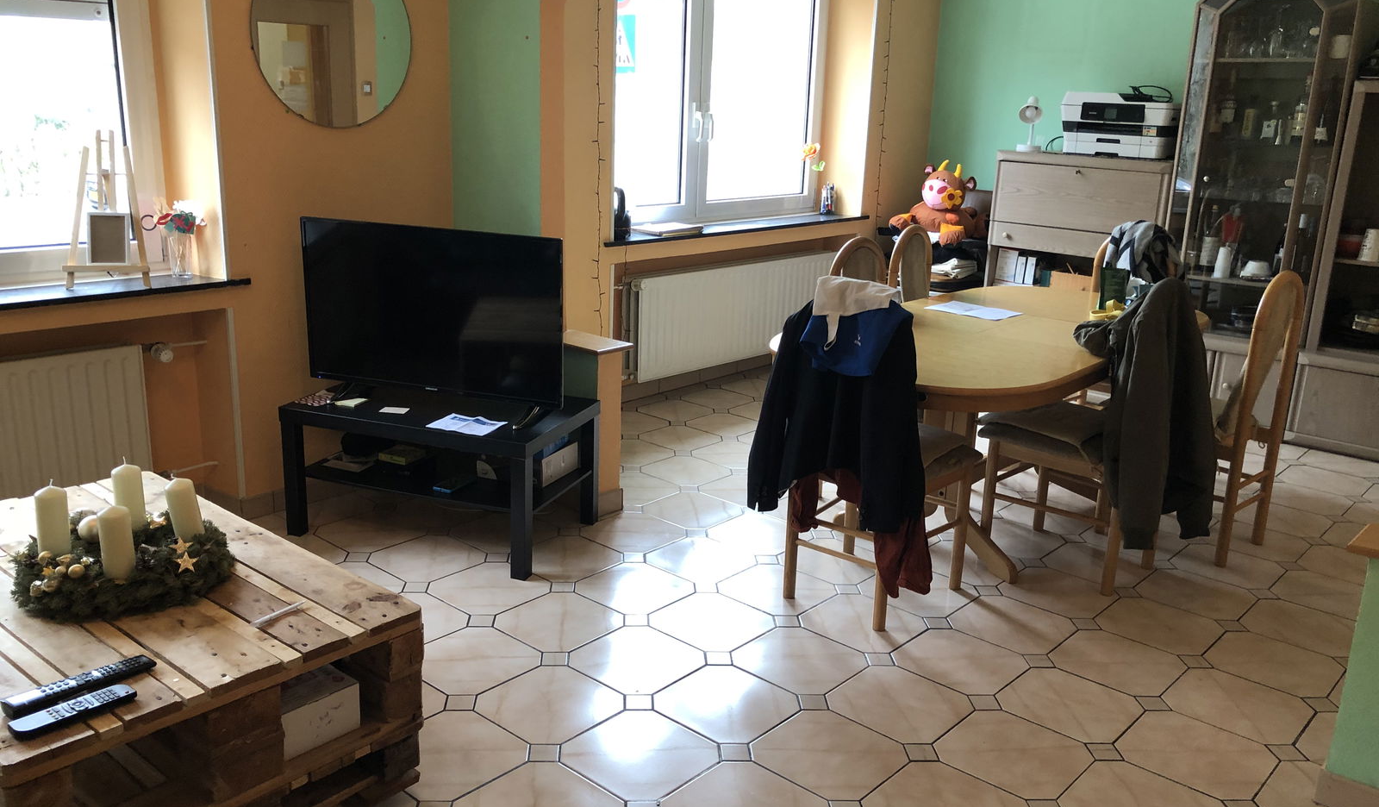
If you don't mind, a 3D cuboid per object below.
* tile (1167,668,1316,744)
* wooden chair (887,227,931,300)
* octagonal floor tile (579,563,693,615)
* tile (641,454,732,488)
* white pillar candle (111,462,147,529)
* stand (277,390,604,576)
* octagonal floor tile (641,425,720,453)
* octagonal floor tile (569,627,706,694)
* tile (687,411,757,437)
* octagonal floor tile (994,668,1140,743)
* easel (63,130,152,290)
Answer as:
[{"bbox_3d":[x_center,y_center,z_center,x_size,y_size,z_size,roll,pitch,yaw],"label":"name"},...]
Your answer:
[{"bbox_3d":[1.438,0.788,2.923,0.312,0.010,0.312,15,20,39],"label":"tile"},{"bbox_3d":[1.106,-0.204,4.568,0.500,1.000,0.440,13,19,35],"label":"wooden chair"},{"bbox_3d":[-0.168,0.580,3.470,0.310,0.010,0.310,16,21,40],"label":"octagonal floor tile"},{"bbox_3d":[-0.012,0.282,4.576,0.313,0.010,0.313,15,20,39],"label":"tile"},{"bbox_3d":[-1.271,0.216,2.547,0.062,0.145,0.062,-8,19,-27],"label":"white pillar candle"},{"bbox_3d":[-0.837,0.220,3.833,0.900,0.450,0.550,7,16,18],"label":"stand"},{"bbox_3d":[-0.038,0.158,4.965,0.310,0.010,0.310,16,21,40],"label":"octagonal floor tile"},{"bbox_3d":[-0.142,0.697,3.039,0.312,0.010,0.312,15,20,39],"label":"octagonal floor tile"},{"bbox_3d":[0.174,0.100,5.247,0.315,0.010,0.315,15,20,39],"label":"tile"},{"bbox_3d":[0.988,0.783,2.893,0.310,0.010,0.310,16,21,40],"label":"octagonal floor tile"},{"bbox_3d":[-1.832,-0.611,3.497,0.250,0.474,0.250,-4,17,-19],"label":"easel"}]

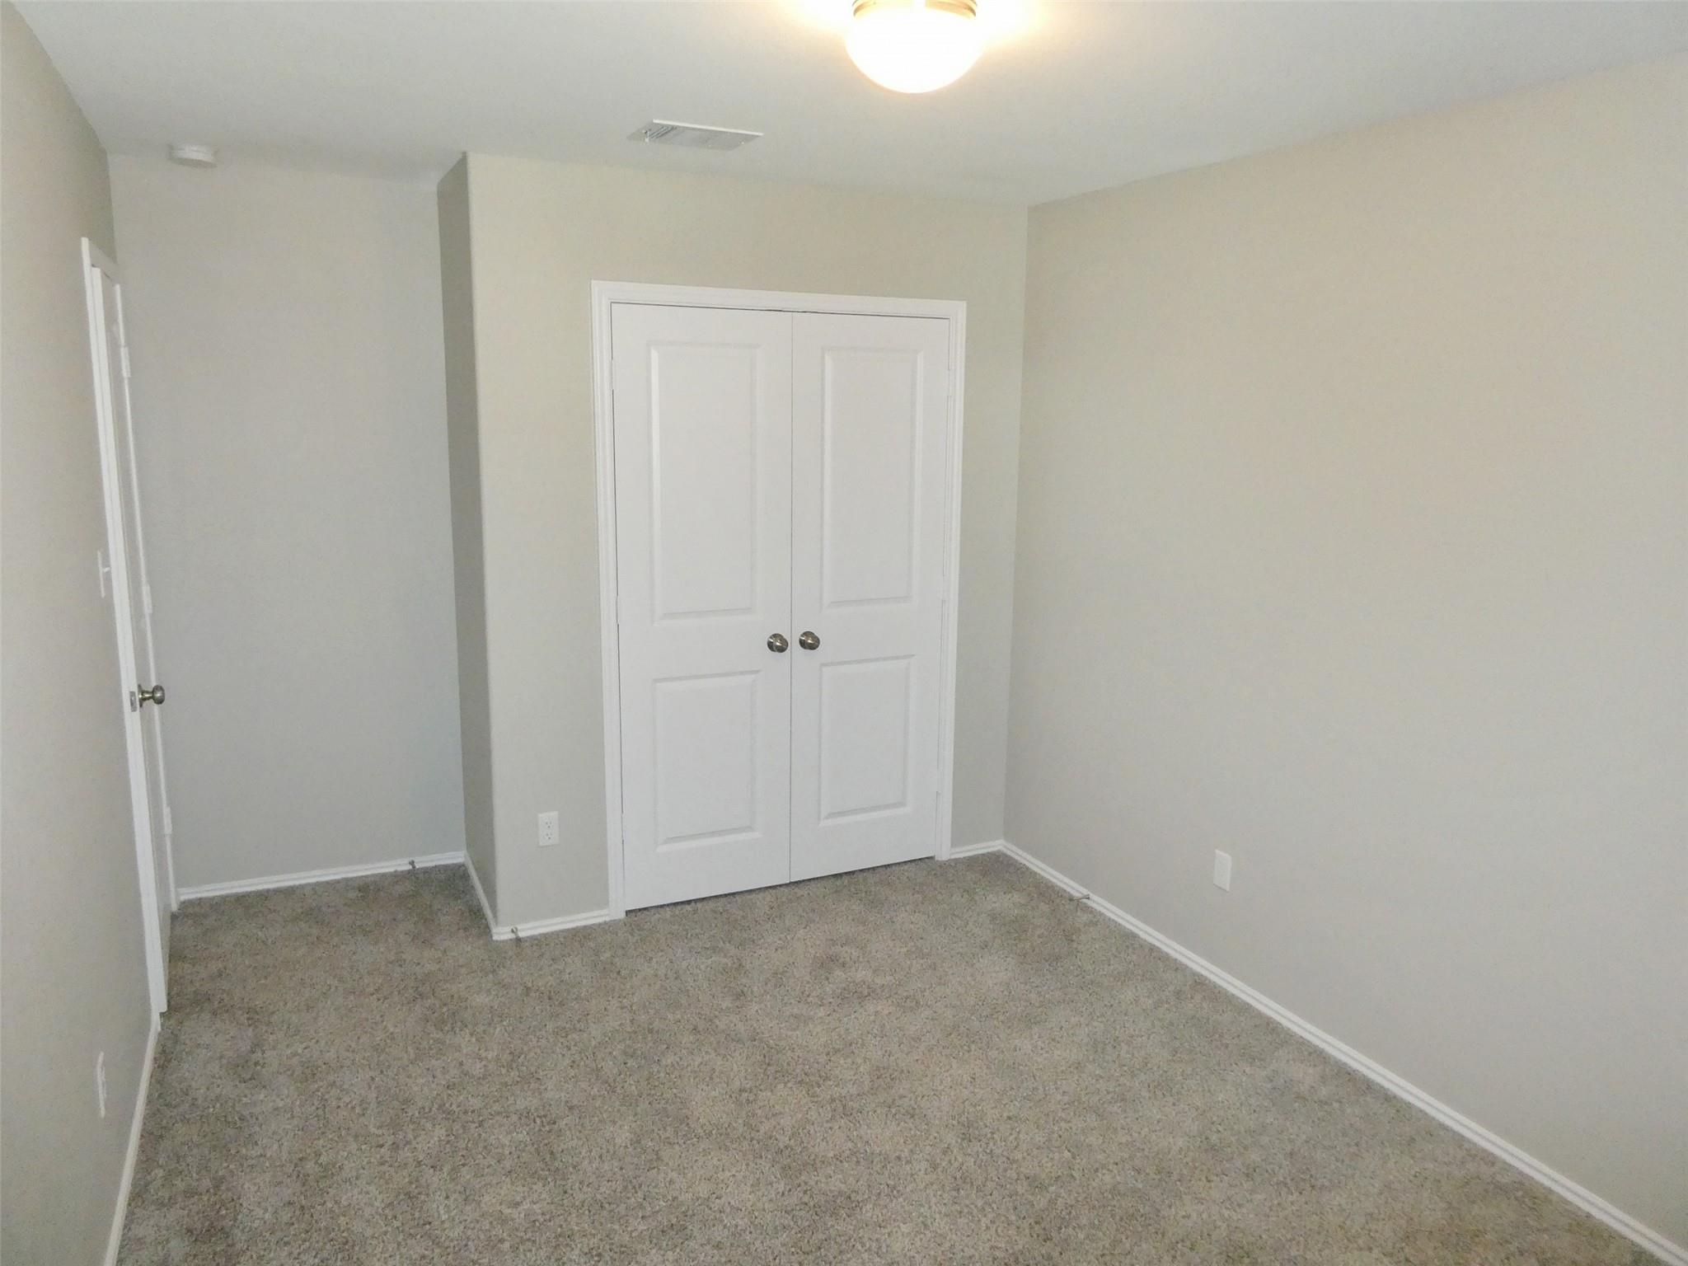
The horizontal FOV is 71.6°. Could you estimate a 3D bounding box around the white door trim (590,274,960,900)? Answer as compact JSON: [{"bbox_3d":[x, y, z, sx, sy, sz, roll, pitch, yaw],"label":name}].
[{"bbox_3d":[-0.182,-0.102,4.088,1.350,2.100,0.030,-4,12,-25],"label":"white door trim"}]

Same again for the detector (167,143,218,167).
[{"bbox_3d":[-1.967,-1.438,3.535,0.132,0.042,0.132,-4,12,-25],"label":"detector"}]

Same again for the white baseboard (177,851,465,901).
[{"bbox_3d":[-1.875,0.884,4.262,0.960,0.042,0.015,-4,12,-25],"label":"white baseboard"}]

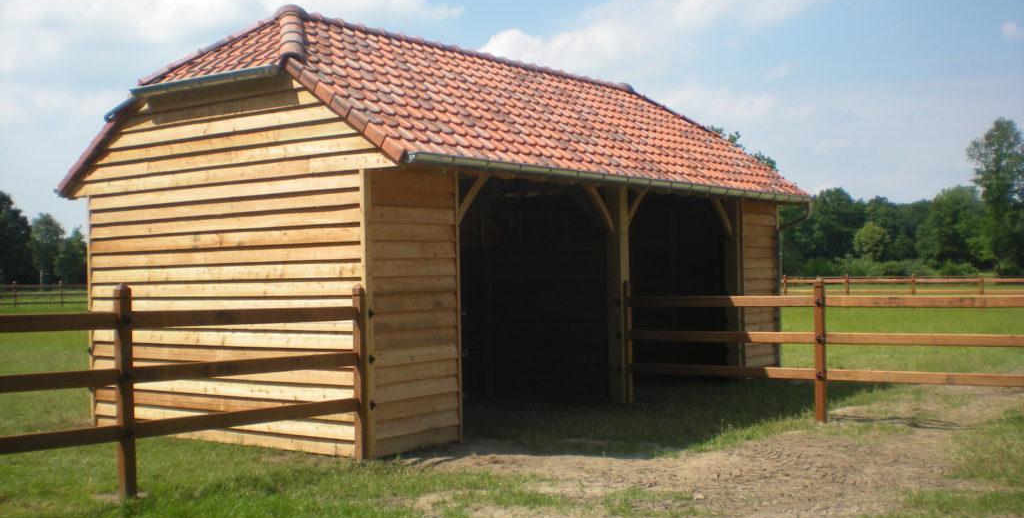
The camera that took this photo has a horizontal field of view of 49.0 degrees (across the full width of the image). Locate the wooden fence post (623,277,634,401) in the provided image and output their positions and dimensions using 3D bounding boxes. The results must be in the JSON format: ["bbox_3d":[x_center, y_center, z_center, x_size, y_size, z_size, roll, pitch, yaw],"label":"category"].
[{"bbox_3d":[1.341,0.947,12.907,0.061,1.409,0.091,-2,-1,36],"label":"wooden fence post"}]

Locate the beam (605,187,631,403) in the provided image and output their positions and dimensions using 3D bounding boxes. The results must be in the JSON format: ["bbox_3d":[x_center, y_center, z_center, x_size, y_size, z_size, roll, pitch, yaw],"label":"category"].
[{"bbox_3d":[1.233,0.418,12.987,0.182,2.473,0.167,-2,-1,36],"label":"beam"}]

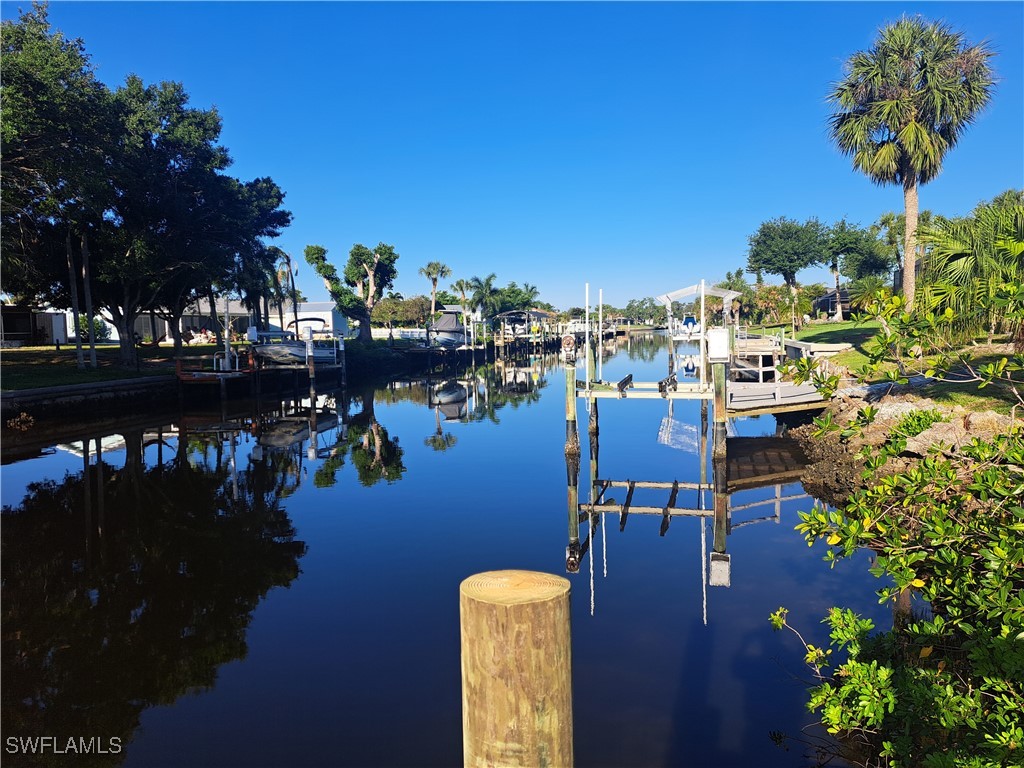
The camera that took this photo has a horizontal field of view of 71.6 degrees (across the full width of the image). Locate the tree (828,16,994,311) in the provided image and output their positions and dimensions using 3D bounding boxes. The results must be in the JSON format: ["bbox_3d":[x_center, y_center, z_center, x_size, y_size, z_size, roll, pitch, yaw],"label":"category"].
[{"bbox_3d":[10.947,-5.634,19.507,4.400,8.590,4.200,1,5,29],"label":"tree"}]

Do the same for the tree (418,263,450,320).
[{"bbox_3d":[-6.724,-7.320,62.001,2.800,6.680,2.800,-2,5,-6],"label":"tree"}]

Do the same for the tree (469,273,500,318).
[{"bbox_3d":[-2.765,-8.610,77.001,3.600,6.690,3.600,-2,5,-2],"label":"tree"}]

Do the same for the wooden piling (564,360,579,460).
[{"bbox_3d":[1.234,0.520,14.600,0.270,1.970,0.270,-1,5,5],"label":"wooden piling"}]

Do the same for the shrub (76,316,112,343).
[{"bbox_3d":[-27.017,-3.578,46.000,2.350,1.840,2.000,-4,6,-30],"label":"shrub"}]

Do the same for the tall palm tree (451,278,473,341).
[{"bbox_3d":[-4.918,-7.544,72.001,2.600,6.050,2.600,-2,5,-4],"label":"tall palm tree"}]

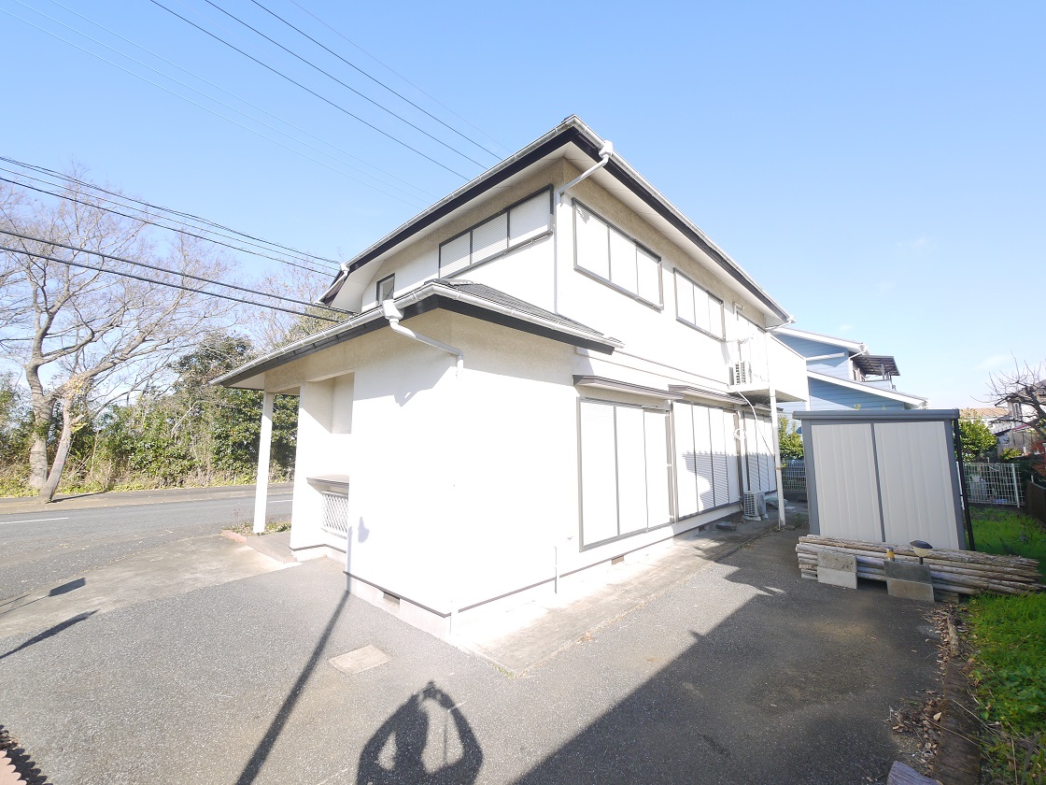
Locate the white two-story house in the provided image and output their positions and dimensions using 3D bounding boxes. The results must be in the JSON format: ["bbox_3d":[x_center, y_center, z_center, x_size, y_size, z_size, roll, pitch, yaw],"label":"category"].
[{"bbox_3d":[0.994,-0.546,10.379,8.200,7.100,12.700,-6,-9,43],"label":"white two-story house"}]

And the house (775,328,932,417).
[{"bbox_3d":[13.284,0.551,20.590,9.360,7.200,8.800,-6,-9,43],"label":"house"}]

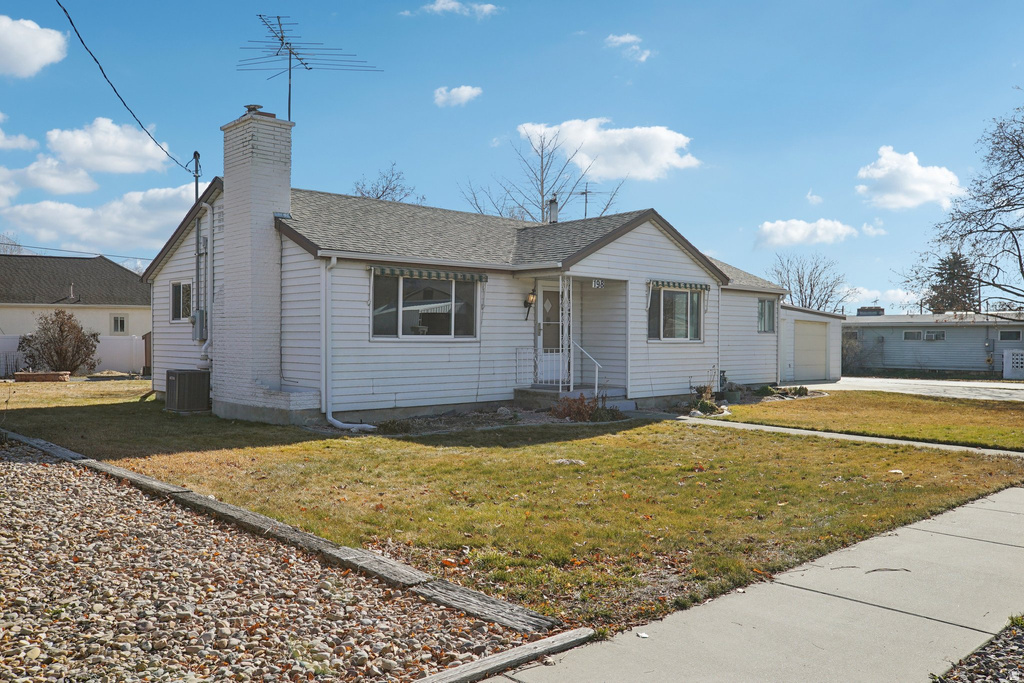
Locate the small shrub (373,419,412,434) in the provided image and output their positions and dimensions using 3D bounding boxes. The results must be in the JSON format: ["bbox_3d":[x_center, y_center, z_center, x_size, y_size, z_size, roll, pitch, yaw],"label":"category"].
[{"bbox_3d":[-1.790,1.250,12.450,0.560,0.280,0.480,0,0,0],"label":"small shrub"}]

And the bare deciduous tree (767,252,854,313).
[{"bbox_3d":[15.500,-1.700,43.000,4.600,6.000,4.600,0,0,0],"label":"bare deciduous tree"}]

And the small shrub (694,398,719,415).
[{"bbox_3d":[3.750,1.250,15.900,0.470,0.320,0.450,0,0,0],"label":"small shrub"}]

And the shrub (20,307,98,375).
[{"bbox_3d":[-17.000,0.000,31.000,3.050,2.500,2.900,0,0,0],"label":"shrub"}]

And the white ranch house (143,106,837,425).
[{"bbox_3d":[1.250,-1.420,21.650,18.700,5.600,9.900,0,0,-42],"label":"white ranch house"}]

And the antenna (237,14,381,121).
[{"bbox_3d":[-4.000,-4.680,15.000,2.950,1.800,2.800,0,0,6],"label":"antenna"}]

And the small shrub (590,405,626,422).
[{"bbox_3d":[1.680,1.240,14.450,0.580,0.330,0.500,0,0,0],"label":"small shrub"}]

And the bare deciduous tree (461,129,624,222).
[{"bbox_3d":[1.330,-4.000,36.000,7.300,10.500,7.200,0,0,0],"label":"bare deciduous tree"}]

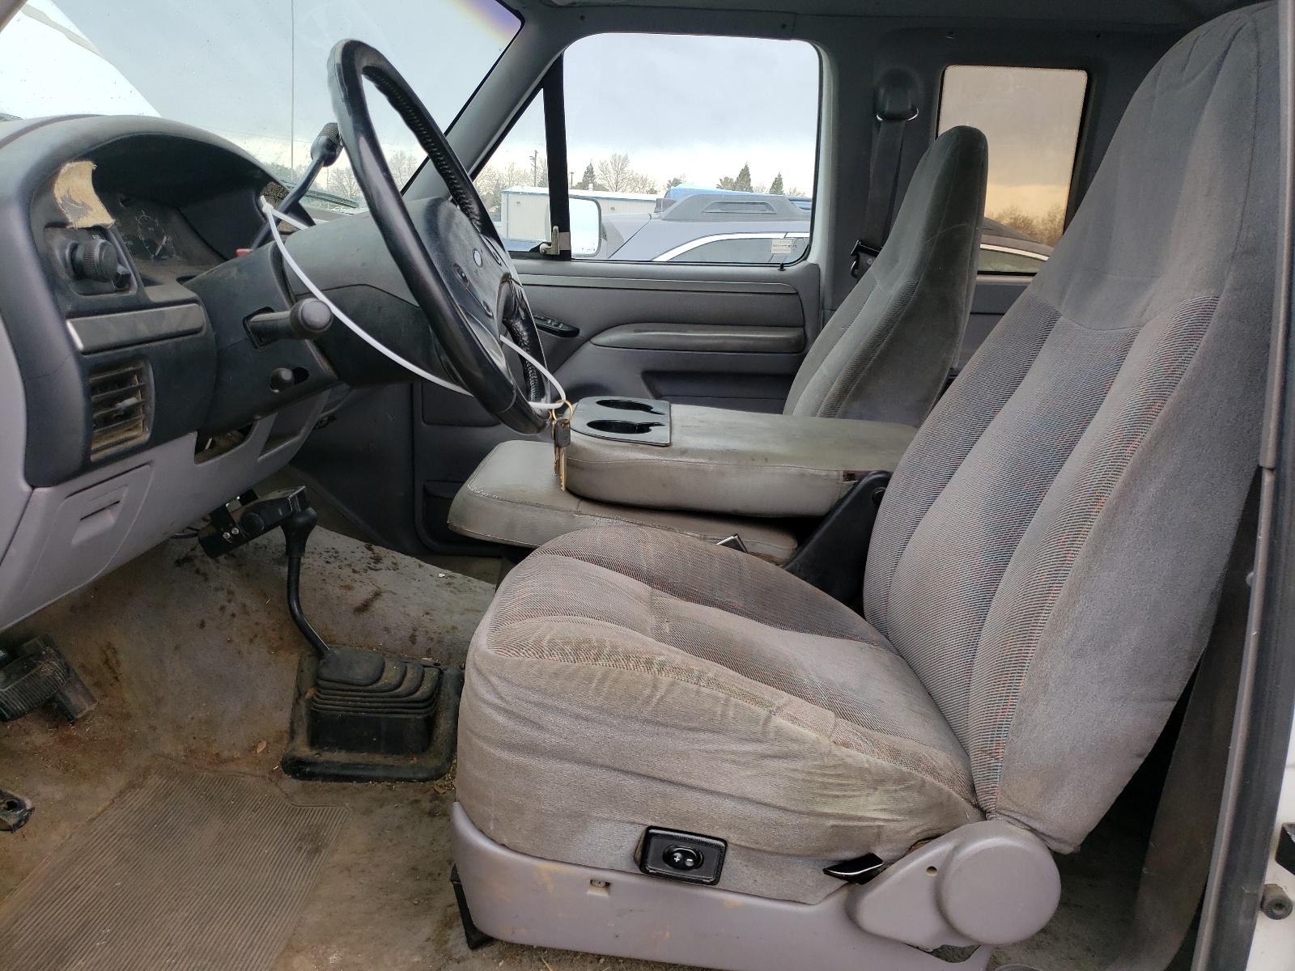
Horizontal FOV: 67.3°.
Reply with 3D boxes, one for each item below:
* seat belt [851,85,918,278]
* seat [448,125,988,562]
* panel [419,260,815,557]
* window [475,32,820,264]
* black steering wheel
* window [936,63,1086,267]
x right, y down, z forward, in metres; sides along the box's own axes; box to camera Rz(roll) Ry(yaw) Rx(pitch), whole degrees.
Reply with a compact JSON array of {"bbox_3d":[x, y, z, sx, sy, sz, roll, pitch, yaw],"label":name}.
[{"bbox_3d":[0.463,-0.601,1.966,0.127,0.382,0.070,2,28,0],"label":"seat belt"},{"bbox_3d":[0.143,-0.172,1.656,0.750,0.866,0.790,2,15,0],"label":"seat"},{"bbox_3d":[-0.083,-0.161,2.166,0.895,0.676,0.100,2,15,0],"label":"panel"},{"bbox_3d":[-0.062,-0.692,2.019,0.837,0.455,0.030,2,28,0],"label":"window"},{"bbox_3d":[-0.205,-0.225,0.947,0.100,0.394,0.394,-24,14,6],"label":"black steering wheel"},{"bbox_3d":[0.739,-0.645,2.024,0.315,0.415,0.030,2,28,0],"label":"window"}]

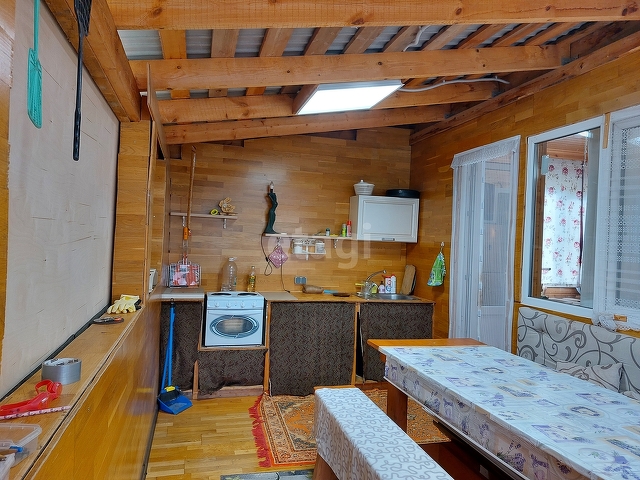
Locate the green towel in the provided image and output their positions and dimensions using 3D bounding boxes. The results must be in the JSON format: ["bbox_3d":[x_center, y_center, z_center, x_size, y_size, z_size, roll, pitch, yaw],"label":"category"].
[{"bbox_3d":[1.157,0.291,4.377,0.070,0.350,0.230,2,0,-16],"label":"green towel"}]

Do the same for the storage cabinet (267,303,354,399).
[{"bbox_3d":[-0.132,1.000,4.409,0.870,0.850,0.560,2,0,-16],"label":"storage cabinet"}]

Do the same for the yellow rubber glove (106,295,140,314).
[{"bbox_3d":[-0.931,0.304,2.121,0.145,0.070,0.190,2,0,-7],"label":"yellow rubber glove"}]

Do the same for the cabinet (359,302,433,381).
[{"bbox_3d":[0.658,1.051,4.772,0.822,0.868,0.620,3,0,-16],"label":"cabinet"}]

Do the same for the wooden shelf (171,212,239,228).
[{"bbox_3d":[-1.174,-0.188,4.497,0.646,0.118,0.170,3,0,-16],"label":"wooden shelf"}]

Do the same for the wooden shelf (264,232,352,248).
[{"bbox_3d":[-0.119,0.010,4.691,0.953,0.113,0.183,3,0,-16],"label":"wooden shelf"}]

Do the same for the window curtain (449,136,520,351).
[{"bbox_3d":[1.361,0.336,3.887,0.070,2.326,0.930,3,0,-16],"label":"window curtain"}]

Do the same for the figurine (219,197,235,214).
[{"bbox_3d":[-0.921,-0.344,4.412,0.165,0.180,0.090,2,0,-16],"label":"figurine"}]

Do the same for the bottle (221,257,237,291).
[{"bbox_3d":[-0.932,0.369,4.548,0.155,0.358,0.155,3,0,-16],"label":"bottle"}]

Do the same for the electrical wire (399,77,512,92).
[{"bbox_3d":[1.035,-1.173,3.371,0.960,0.090,0.050,-11,3,-15],"label":"electrical wire"}]

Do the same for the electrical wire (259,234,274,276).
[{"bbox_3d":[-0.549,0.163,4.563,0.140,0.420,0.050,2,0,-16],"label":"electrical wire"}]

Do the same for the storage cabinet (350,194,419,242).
[{"bbox_3d":[0.699,-0.222,4.868,0.695,0.471,0.276,3,0,-16],"label":"storage cabinet"}]

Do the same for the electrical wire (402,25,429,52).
[{"bbox_3d":[0.570,-1.197,2.629,0.100,0.060,0.360,3,0,-16],"label":"electrical wire"}]

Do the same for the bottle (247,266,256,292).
[{"bbox_3d":[-0.692,0.421,4.617,0.078,0.280,0.078,3,0,-16],"label":"bottle"}]

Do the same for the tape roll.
[{"bbox_3d":[-0.666,0.339,1.147,0.086,0.044,0.086,3,0,-16],"label":"tape roll"}]

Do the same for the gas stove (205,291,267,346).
[{"bbox_3d":[-0.807,0.728,4.154,0.500,0.420,0.430,2,0,-16],"label":"gas stove"}]

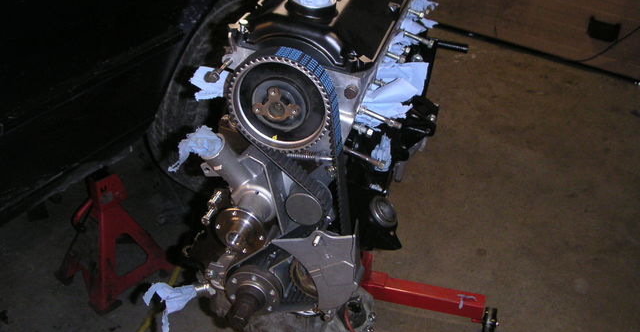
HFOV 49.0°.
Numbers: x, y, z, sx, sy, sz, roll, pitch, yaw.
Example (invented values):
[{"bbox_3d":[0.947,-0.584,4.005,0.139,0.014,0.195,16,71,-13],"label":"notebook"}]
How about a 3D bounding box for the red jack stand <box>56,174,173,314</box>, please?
[{"bbox_3d":[-0.647,0.175,2.159,0.266,0.395,0.283,25,38,35],"label":"red jack stand"}]

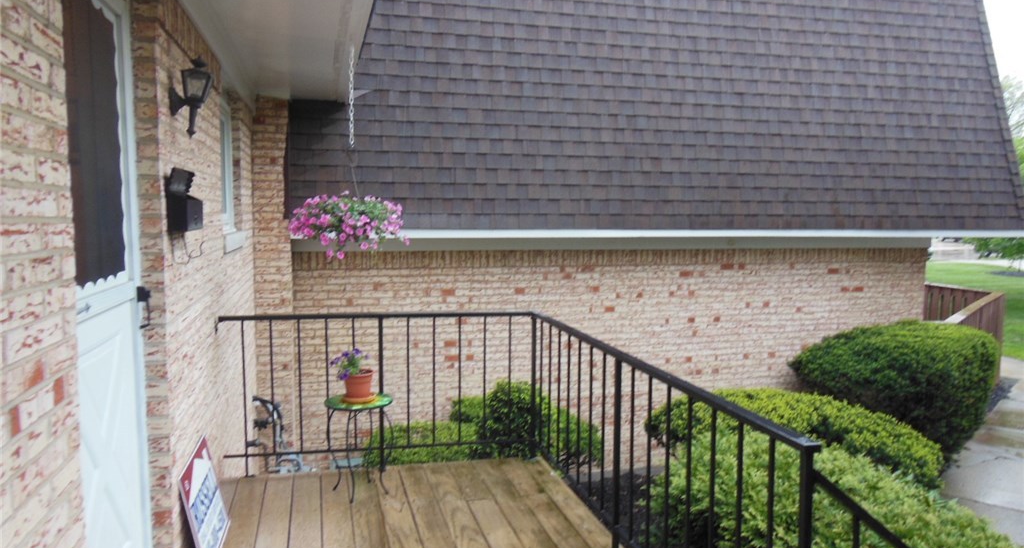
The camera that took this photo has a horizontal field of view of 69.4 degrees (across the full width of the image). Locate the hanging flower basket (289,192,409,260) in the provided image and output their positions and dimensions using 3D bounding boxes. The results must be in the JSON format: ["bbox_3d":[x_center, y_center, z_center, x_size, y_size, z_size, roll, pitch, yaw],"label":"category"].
[{"bbox_3d":[-0.934,-0.271,4.223,0.660,0.390,0.640,-1,4,-15],"label":"hanging flower basket"}]

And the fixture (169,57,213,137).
[{"bbox_3d":[-1.272,-0.707,2.957,0.155,0.315,0.125,-1,4,-15],"label":"fixture"}]

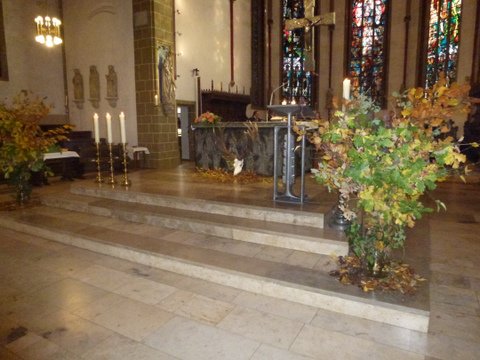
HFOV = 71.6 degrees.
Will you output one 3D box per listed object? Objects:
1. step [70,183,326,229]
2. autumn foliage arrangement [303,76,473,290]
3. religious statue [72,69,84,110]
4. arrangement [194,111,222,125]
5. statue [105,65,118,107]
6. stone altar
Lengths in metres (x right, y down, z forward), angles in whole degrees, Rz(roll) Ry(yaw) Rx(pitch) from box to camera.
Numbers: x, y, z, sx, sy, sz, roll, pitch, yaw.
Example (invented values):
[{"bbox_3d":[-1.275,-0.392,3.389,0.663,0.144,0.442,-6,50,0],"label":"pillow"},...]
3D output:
[{"bbox_3d":[-0.820,0.281,4.707,4.060,0.157,0.380,5,9,26],"label":"step"},{"bbox_3d":[1.106,0.006,2.660,1.270,1.620,1.100,5,9,26],"label":"autumn foliage arrangement"},{"bbox_3d":[-5.322,-3.015,10.968,0.380,1.250,0.280,5,9,26],"label":"religious statue"},{"bbox_3d":[-0.705,-1.404,7.474,0.520,0.310,0.400,5,9,26],"label":"arrangement"},{"bbox_3d":[-3.981,-2.928,10.311,0.400,1.250,0.280,5,9,26],"label":"statue"},{"bbox_3d":[0.281,-0.736,7.506,2.600,1.060,1.120,5,9,26],"label":"stone altar"}]

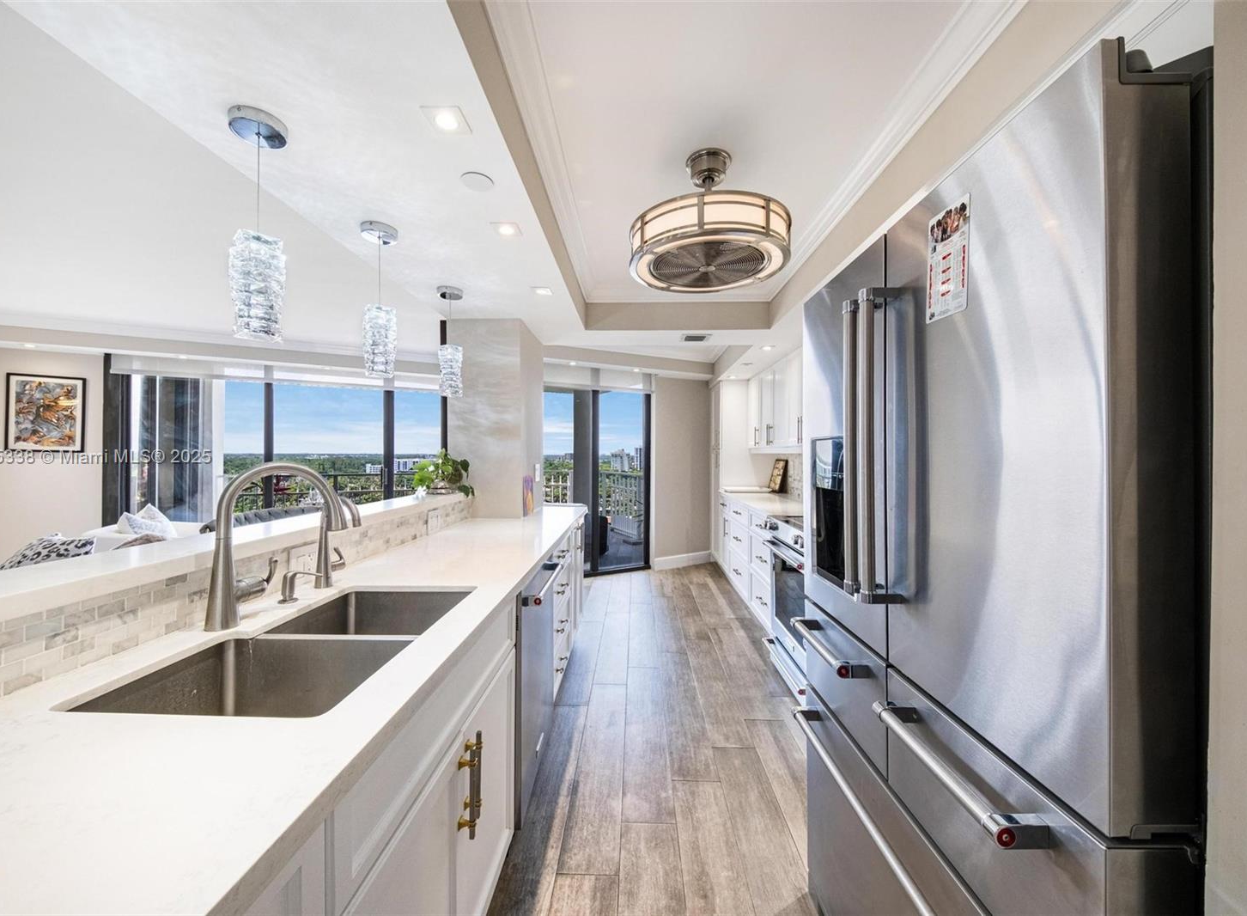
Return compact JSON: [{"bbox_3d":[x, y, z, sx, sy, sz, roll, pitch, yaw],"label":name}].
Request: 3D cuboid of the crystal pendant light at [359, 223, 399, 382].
[{"bbox_3d":[-0.931,-0.595,1.750,0.127,0.565,0.127,0,0,2],"label":"crystal pendant light"}]

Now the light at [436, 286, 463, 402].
[{"bbox_3d":[-0.905,-0.598,2.395,0.127,0.560,0.127,0,0,2],"label":"light"}]

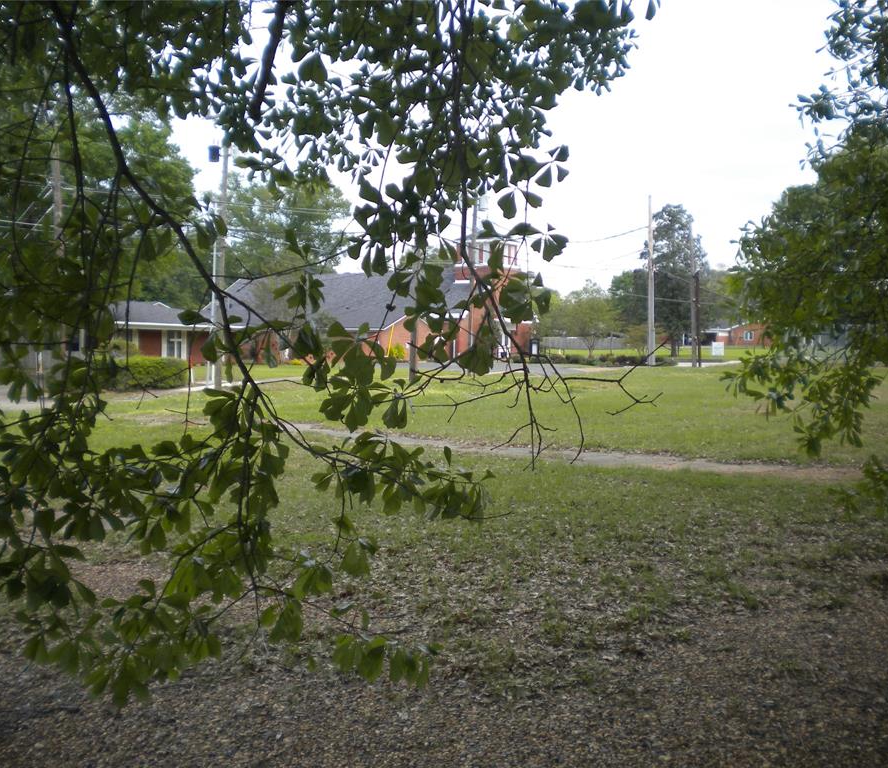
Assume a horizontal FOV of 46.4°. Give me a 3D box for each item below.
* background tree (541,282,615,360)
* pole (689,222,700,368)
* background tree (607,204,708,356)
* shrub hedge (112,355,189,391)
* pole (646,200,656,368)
[{"bbox_3d":[11.715,-5.654,90.857,6.900,6.830,6.700,0,2,0],"label":"background tree"},{"bbox_3d":[15.107,-5.371,62.815,0.320,8.810,0.320,-2,2,0],"label":"pole"},{"bbox_3d":[20.749,-10.087,99.692,9.300,14.680,9.000,0,2,0],"label":"background tree"},{"bbox_3d":[-10.517,-0.428,36.975,2.700,1.210,1.600,-1,3,-21],"label":"shrub hedge"},{"bbox_3d":[12.760,-6.357,63.778,0.340,10.560,0.340,-1,2,0],"label":"pole"}]

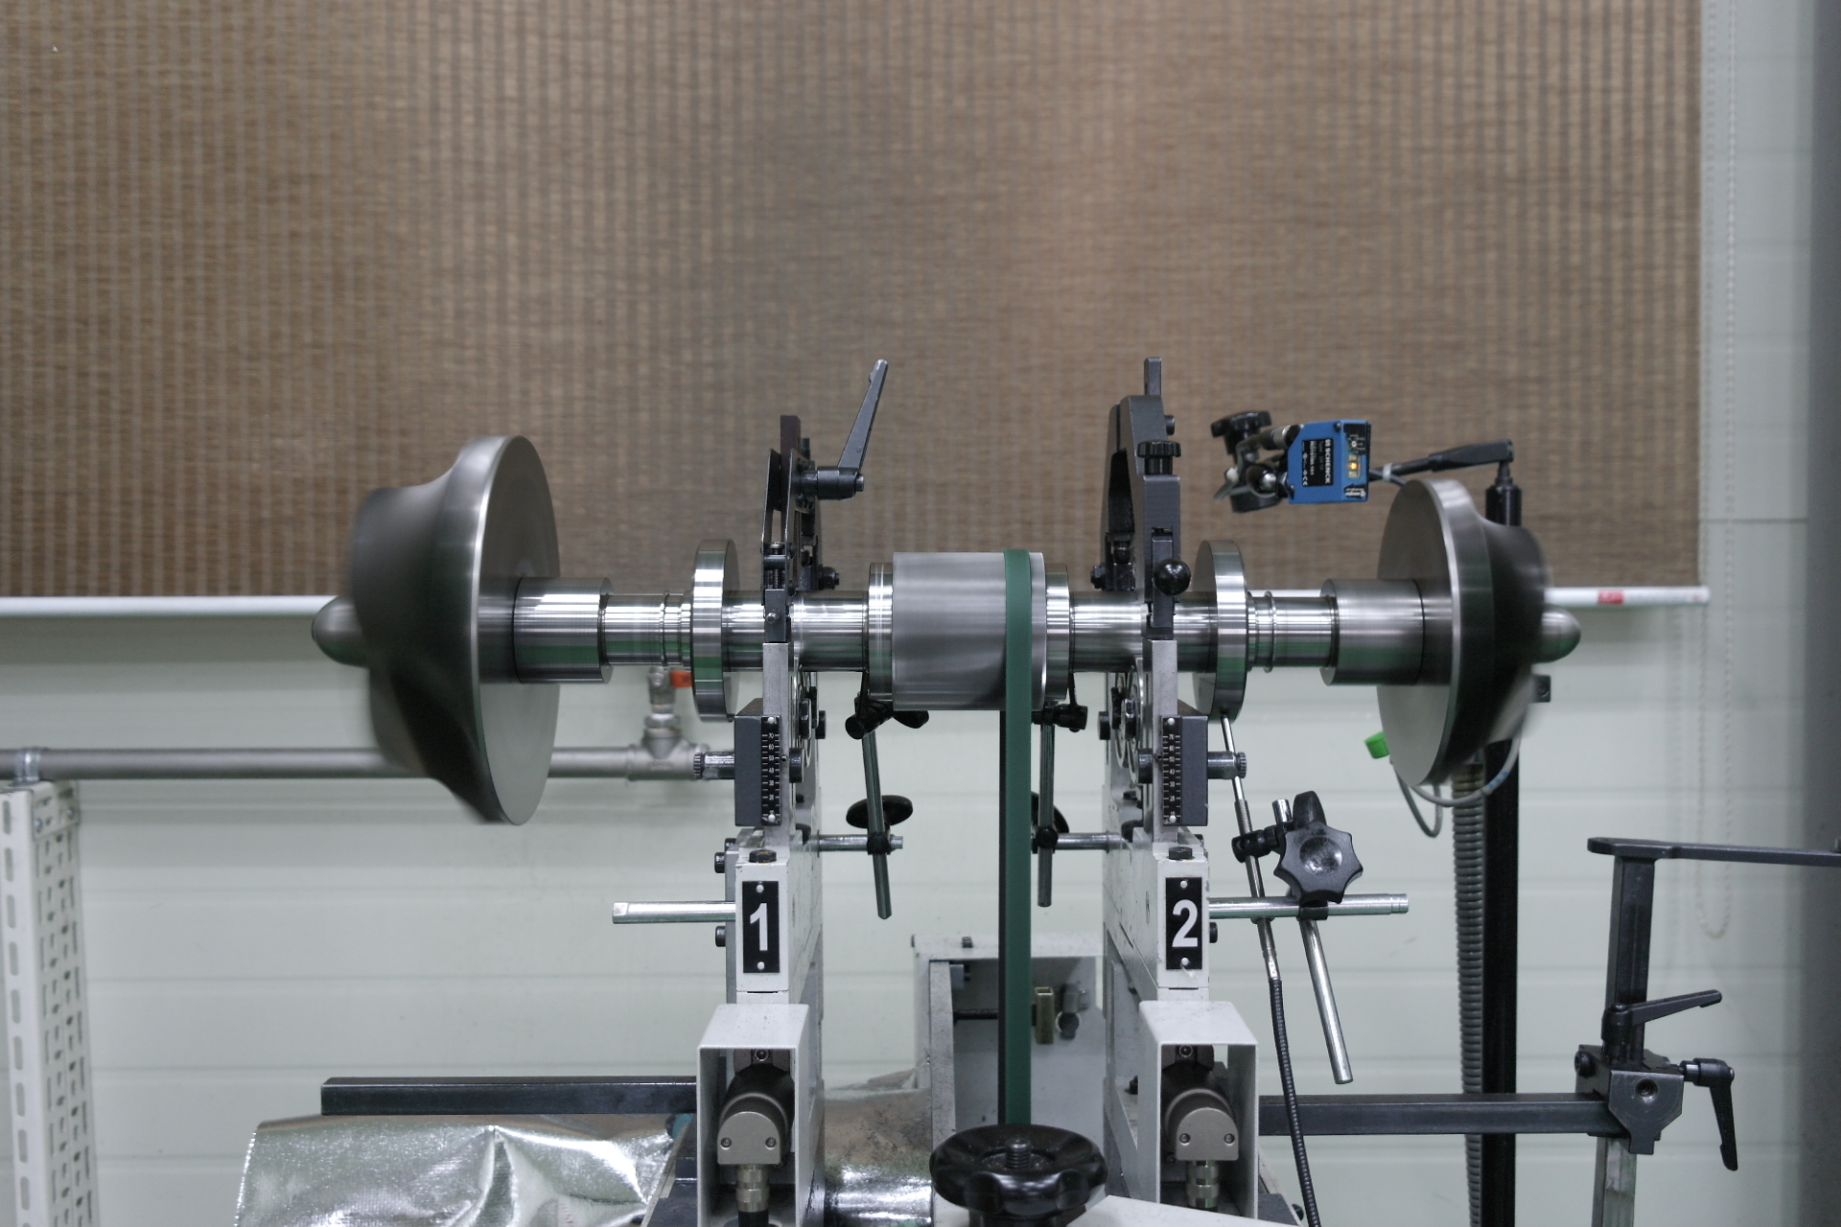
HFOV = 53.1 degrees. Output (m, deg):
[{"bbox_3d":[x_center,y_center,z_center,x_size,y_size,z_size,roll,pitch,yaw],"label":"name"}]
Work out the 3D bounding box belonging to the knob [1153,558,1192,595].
[{"bbox_3d":[0.137,-0.019,0.998,0.020,0.020,0.020,0,2,0],"label":"knob"}]

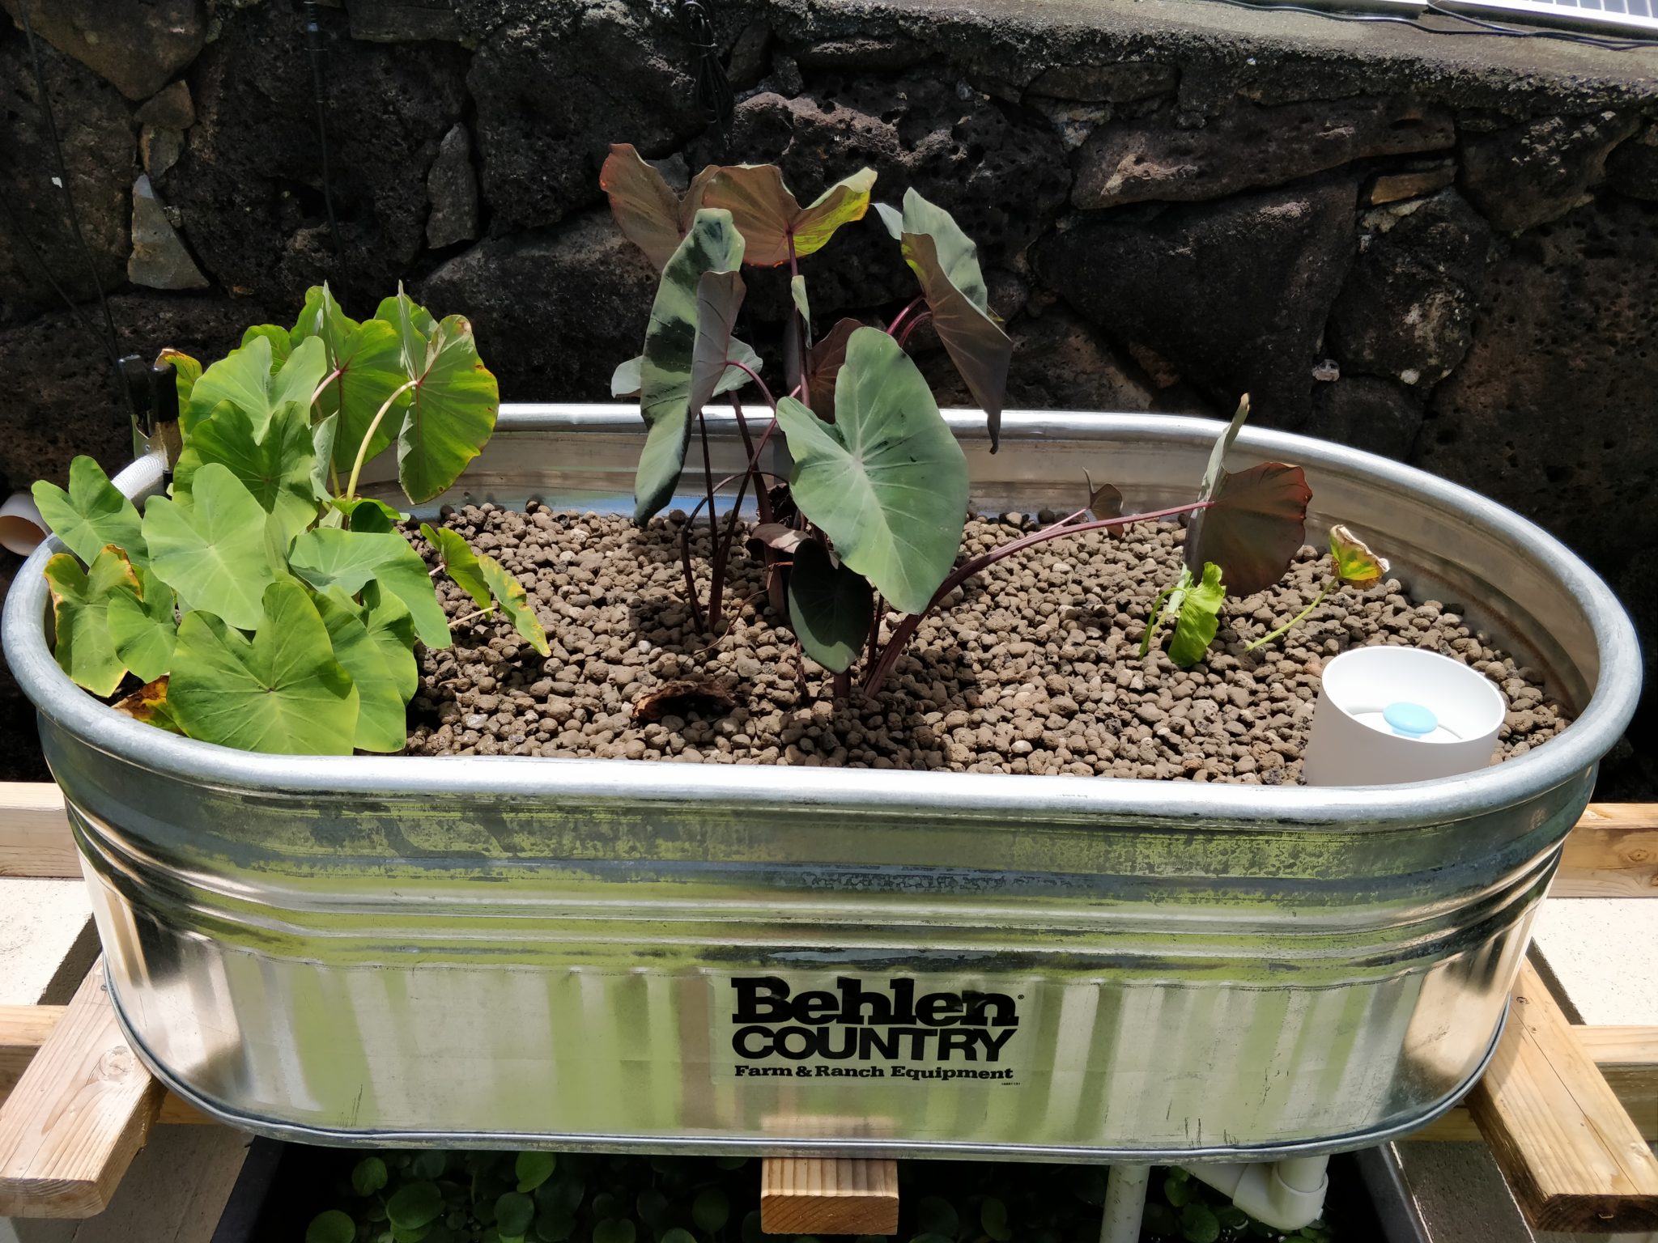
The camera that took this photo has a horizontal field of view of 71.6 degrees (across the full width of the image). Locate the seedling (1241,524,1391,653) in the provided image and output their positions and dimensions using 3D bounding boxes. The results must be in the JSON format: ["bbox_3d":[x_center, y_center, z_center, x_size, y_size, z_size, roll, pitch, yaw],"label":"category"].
[{"bbox_3d":[0.405,-0.029,0.972,0.125,0.095,0.085,1,31,0],"label":"seedling"}]

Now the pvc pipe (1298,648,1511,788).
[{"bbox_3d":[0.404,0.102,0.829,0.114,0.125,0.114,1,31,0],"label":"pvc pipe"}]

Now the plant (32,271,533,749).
[{"bbox_3d":[-0.437,-0.086,0.885,0.440,0.275,0.390,1,31,0],"label":"plant"}]

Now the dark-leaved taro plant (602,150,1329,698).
[{"bbox_3d":[0.117,-0.147,0.882,0.545,0.385,0.290,1,31,0],"label":"dark-leaved taro plant"}]

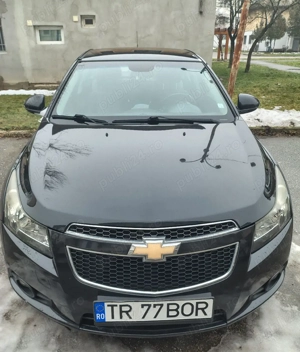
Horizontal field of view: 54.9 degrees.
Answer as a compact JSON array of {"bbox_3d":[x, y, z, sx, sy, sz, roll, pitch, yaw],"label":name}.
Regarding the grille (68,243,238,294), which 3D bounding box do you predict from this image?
[{"bbox_3d":[0.019,0.407,1.263,0.770,0.200,0.120,-1,23,-3],"label":"grille"}]

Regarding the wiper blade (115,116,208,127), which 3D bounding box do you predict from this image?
[{"bbox_3d":[0.067,-0.401,2.127,0.660,0.050,0.060,-1,23,-3],"label":"wiper blade"}]

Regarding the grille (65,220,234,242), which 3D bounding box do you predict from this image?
[{"bbox_3d":[0.018,0.244,1.258,0.770,0.070,0.090,-1,23,-3],"label":"grille"}]

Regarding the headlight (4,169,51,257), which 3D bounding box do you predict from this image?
[{"bbox_3d":[-0.633,0.172,1.535,0.360,0.240,0.570,-1,23,-3],"label":"headlight"}]

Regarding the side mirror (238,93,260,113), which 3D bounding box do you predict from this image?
[{"bbox_3d":[0.868,-0.638,2.576,0.200,0.155,0.130,-1,23,-3],"label":"side mirror"}]

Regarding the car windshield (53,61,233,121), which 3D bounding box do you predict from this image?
[{"bbox_3d":[-0.051,-0.704,2.421,1.420,0.130,0.880,-1,51,-3],"label":"car windshield"}]

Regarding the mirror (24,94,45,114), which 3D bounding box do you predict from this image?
[{"bbox_3d":[-0.979,-0.616,2.485,0.200,0.155,0.130,-1,23,-3],"label":"mirror"}]

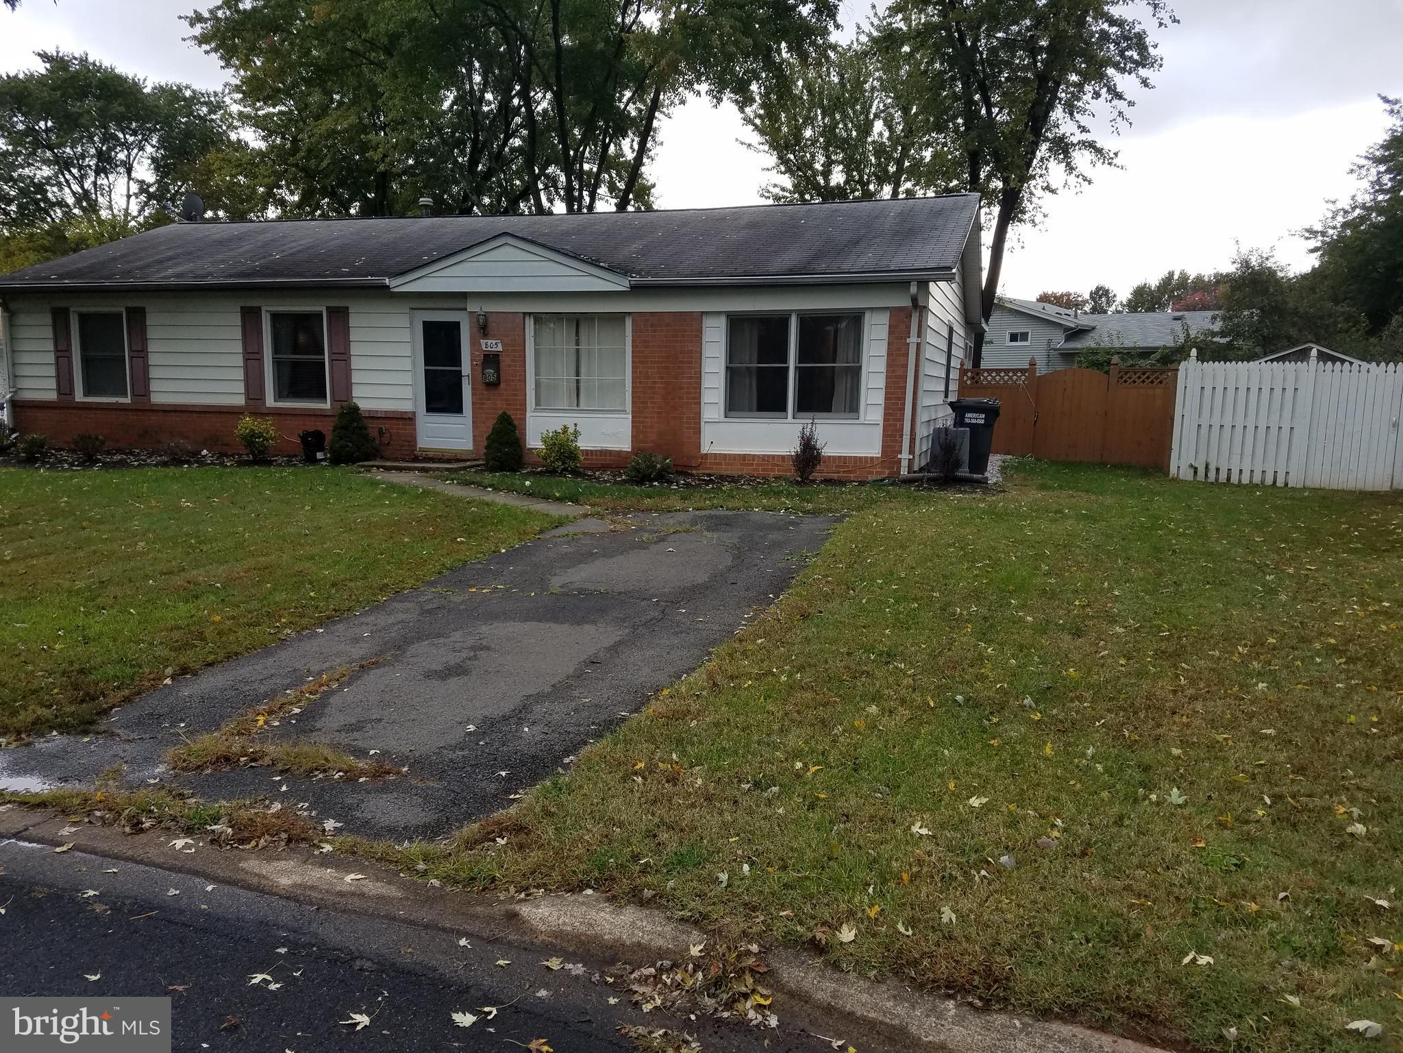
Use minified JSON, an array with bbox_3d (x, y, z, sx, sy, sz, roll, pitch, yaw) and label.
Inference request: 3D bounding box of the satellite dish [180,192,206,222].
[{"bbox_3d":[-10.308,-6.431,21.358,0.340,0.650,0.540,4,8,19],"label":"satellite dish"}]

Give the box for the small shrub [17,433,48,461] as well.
[{"bbox_3d":[-10.533,-1.252,16.600,0.420,0.440,0.420,3,8,17],"label":"small shrub"}]

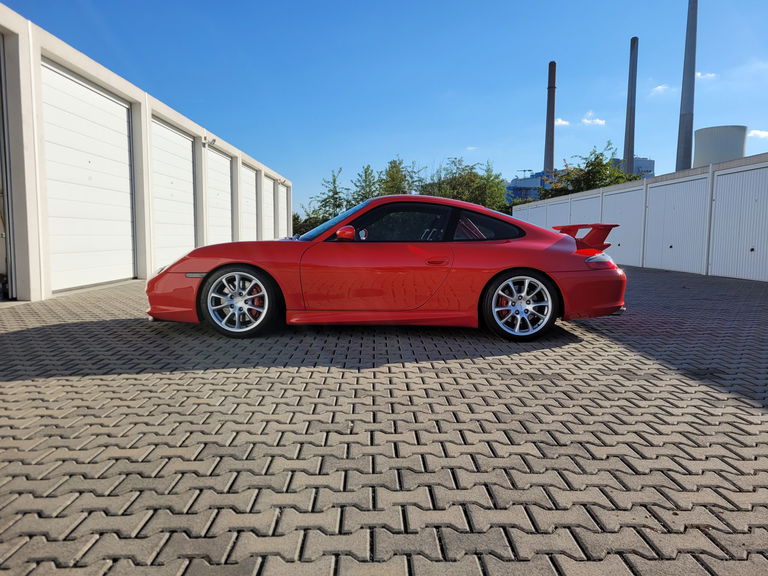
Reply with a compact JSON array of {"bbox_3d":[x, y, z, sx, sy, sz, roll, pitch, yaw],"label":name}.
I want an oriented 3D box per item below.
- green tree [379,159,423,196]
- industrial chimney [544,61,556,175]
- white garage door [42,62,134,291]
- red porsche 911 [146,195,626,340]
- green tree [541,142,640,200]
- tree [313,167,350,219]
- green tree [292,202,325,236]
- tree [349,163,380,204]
[{"bbox_3d":[1.095,-5.812,39.636,3.200,6.209,3.200,1,5,0],"label":"green tree"},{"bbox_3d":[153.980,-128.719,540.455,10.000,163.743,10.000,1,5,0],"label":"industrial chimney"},{"bbox_3d":[-4.758,-1.613,9.304,0.100,3.200,3.200,1,5,-1],"label":"white garage door"},{"bbox_3d":[0.049,-0.265,5.619,4.435,1.275,1.800,1,5,0],"label":"red porsche 911"},{"bbox_3d":[14.019,-6.213,39.588,6.800,7.275,5.500,1,5,0],"label":"green tree"},{"bbox_3d":[-3.525,-5.353,38.678,2.800,5.375,2.800,1,5,0],"label":"tree"},{"bbox_3d":[-4.685,-3.792,35.808,2.300,2.759,2.300,1,5,0],"label":"green tree"},{"bbox_3d":[-1.224,-5.590,39.659,2.400,5.716,2.400,1,5,0],"label":"tree"}]

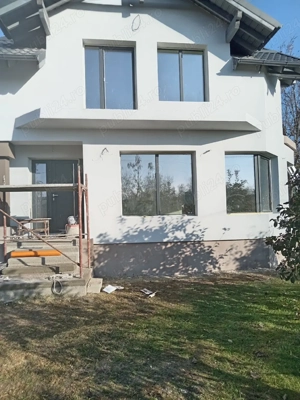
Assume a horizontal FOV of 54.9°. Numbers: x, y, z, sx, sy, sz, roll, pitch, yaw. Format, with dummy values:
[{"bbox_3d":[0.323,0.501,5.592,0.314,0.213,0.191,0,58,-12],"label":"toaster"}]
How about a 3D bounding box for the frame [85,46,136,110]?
[{"bbox_3d":[-1.069,-3.330,7.962,1.401,1.857,0.140,-1,-3,-6],"label":"frame"}]

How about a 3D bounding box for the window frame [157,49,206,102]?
[{"bbox_3d":[0.896,-3.475,8.180,1.395,1.616,0.140,-1,-3,-6],"label":"window frame"}]

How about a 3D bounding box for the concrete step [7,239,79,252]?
[{"bbox_3d":[-2.556,1.106,7.027,1.666,0.262,0.318,-1,-3,-6],"label":"concrete step"}]

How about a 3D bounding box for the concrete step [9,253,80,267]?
[{"bbox_3d":[-2.420,1.378,6.705,1.555,0.240,0.318,-1,-3,-6],"label":"concrete step"}]

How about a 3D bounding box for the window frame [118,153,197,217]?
[{"bbox_3d":[0.232,-0.422,7.923,2.020,1.714,0.140,-1,-3,-6],"label":"window frame"}]

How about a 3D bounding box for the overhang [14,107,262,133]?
[{"bbox_3d":[-0.118,-2.003,7.313,6.568,0.238,0.800,-1,-3,-6],"label":"overhang"}]

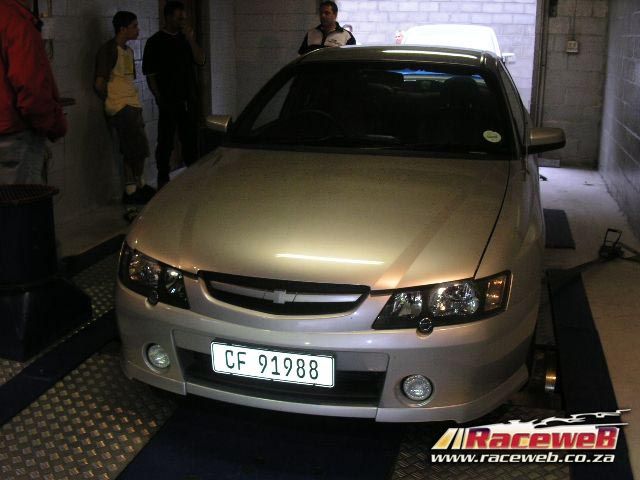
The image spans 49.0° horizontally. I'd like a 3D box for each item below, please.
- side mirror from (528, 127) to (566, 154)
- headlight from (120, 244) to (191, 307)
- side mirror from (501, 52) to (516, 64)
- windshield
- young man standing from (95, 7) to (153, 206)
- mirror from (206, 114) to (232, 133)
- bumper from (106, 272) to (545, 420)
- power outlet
[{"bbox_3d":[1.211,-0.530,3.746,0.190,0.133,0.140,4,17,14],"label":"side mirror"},{"bbox_3d":[-0.644,0.131,2.752,0.450,0.160,0.360,4,17,14],"label":"headlight"},{"bbox_3d":[2.770,-2.664,10.312,0.232,0.170,0.160,4,17,14],"label":"side mirror"},{"bbox_3d":[0.303,-0.746,3.936,1.530,0.485,0.860,4,17,14],"label":"windshield"},{"bbox_3d":[-1.785,-1.179,6.429,0.350,1.734,0.430,8,18,26],"label":"young man standing"},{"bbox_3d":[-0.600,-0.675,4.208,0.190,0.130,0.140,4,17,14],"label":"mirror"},{"bbox_3d":[-0.100,0.339,2.672,1.780,0.460,0.560,4,17,14],"label":"bumper"},{"bbox_3d":[2.848,-2.177,7.920,0.134,0.134,0.060,4,17,14],"label":"power outlet"}]

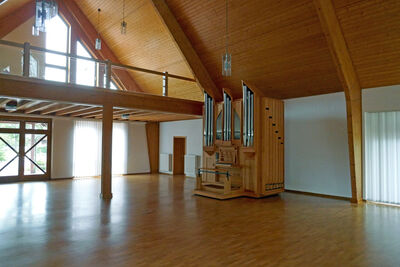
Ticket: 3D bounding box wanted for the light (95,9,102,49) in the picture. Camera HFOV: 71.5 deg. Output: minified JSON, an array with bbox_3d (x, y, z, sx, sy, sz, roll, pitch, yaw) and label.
[{"bbox_3d":[-4.451,-4.547,12.237,0.245,1.785,0.245,2,-2,-42],"label":"light"}]

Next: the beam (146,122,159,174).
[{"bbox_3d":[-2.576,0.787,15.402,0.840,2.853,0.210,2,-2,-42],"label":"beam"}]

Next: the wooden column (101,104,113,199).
[{"bbox_3d":[-2.860,0.582,8.543,0.228,2.835,0.227,2,-2,-42],"label":"wooden column"}]

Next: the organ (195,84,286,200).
[{"bbox_3d":[1.155,0.154,9.889,2.818,3.815,2.573,2,-2,-42],"label":"organ"}]

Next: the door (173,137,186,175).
[{"bbox_3d":[-1.055,1.177,14.452,0.105,2.030,1.085,2,-2,-42],"label":"door"}]

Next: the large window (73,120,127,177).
[{"bbox_3d":[-4.802,0.771,13.545,2.643,2.678,0.105,2,-2,-42],"label":"large window"}]

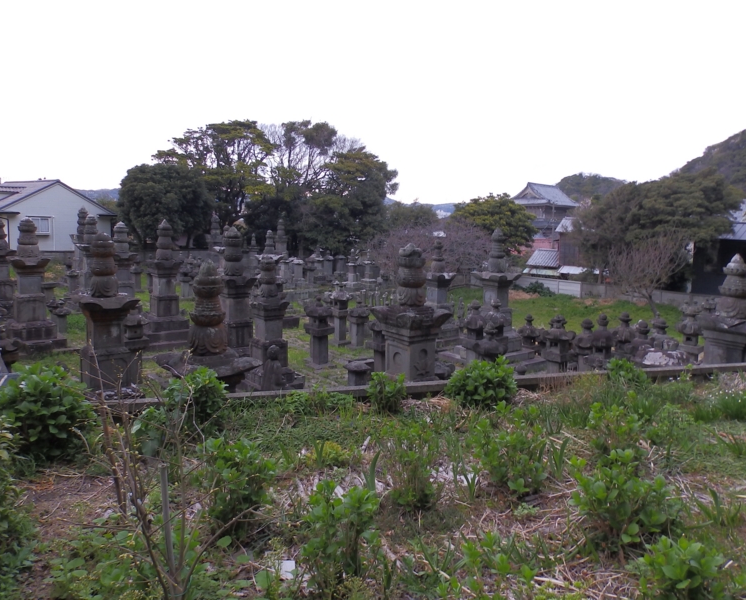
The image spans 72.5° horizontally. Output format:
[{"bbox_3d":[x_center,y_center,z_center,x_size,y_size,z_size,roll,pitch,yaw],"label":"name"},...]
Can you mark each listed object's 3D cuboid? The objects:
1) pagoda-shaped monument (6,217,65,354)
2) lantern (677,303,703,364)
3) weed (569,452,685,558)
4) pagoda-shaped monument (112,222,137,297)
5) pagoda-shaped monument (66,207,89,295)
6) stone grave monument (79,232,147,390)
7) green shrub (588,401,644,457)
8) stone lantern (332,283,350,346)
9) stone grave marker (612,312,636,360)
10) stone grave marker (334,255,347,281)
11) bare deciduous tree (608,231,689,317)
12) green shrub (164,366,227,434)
[{"bbox_3d":[-9.868,-0.489,14.699,1.450,3.750,1.450,-4,8,-39],"label":"pagoda-shaped monument"},{"bbox_3d":[8.111,1.009,12.891,0.526,1.856,0.526,-4,9,-39],"label":"lantern"},{"bbox_3d":[1.364,1.067,2.692,0.530,0.460,0.500,4,7,27],"label":"weed"},{"bbox_3d":[-8.338,-1.172,17.000,0.850,2.903,0.850,-5,9,-39],"label":"pagoda-shaped monument"},{"bbox_3d":[-12.109,-2.035,21.399,1.450,3.750,1.450,-4,8,-39],"label":"pagoda-shaped monument"},{"bbox_3d":[-5.688,0.244,10.924,1.041,3.319,1.041,-4,9,-39],"label":"stone grave monument"},{"bbox_3d":[1.885,0.976,3.921,0.420,0.400,0.400,4,7,25],"label":"green shrub"},{"bbox_3d":[-0.832,0.362,13.100,0.400,1.581,0.400,-5,9,-39],"label":"stone lantern"},{"bbox_3d":[6.265,1.120,12.586,0.457,1.638,0.457,-4,9,-39],"label":"stone grave marker"},{"bbox_3d":[-1.888,-1.837,29.492,0.650,1.600,0.650,-5,9,-39],"label":"stone grave marker"},{"bbox_3d":[10.218,-0.897,19.015,3.000,3.300,2.800,4,8,28],"label":"bare deciduous tree"},{"bbox_3d":[-1.459,0.797,4.226,0.500,0.500,0.460,-2,7,-19],"label":"green shrub"}]

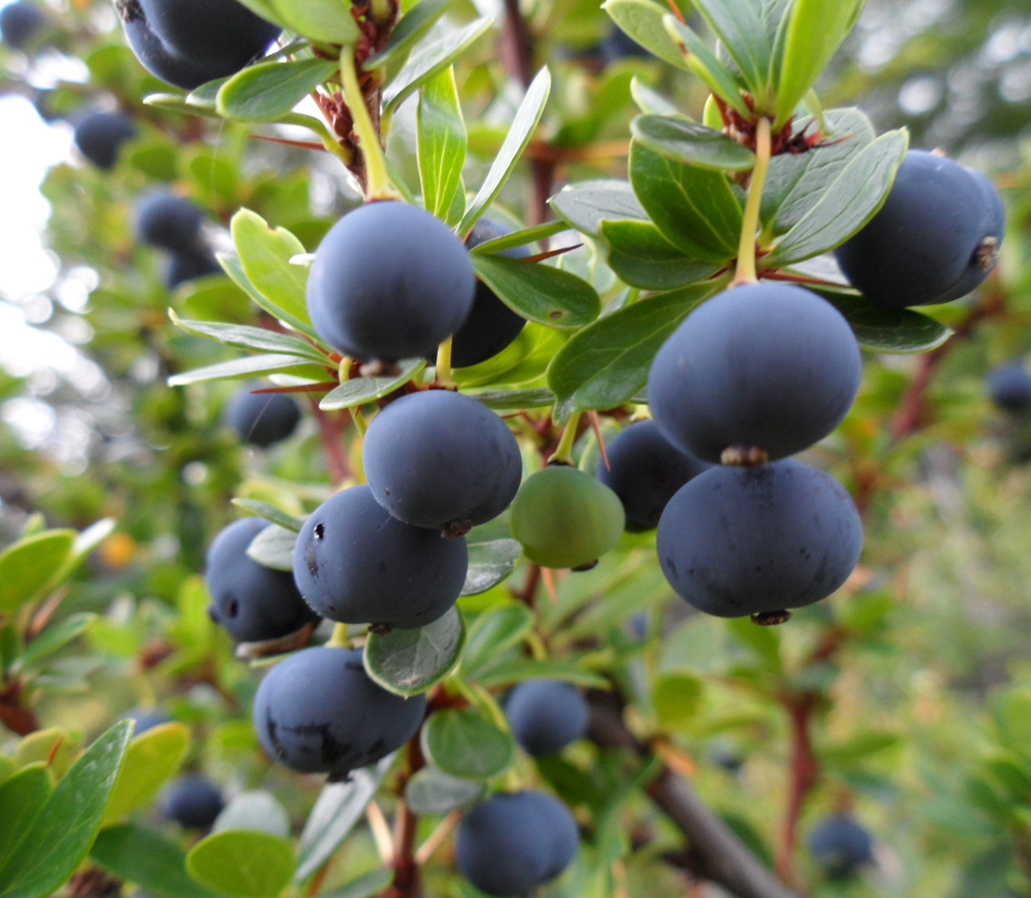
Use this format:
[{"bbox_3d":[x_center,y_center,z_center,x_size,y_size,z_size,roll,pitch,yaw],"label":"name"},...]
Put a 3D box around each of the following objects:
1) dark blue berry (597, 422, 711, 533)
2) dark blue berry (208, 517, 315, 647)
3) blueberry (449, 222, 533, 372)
[{"bbox_3d":[0.012,0.002,0.085,0.010,0.009,0.010,0,-3,0],"label":"dark blue berry"},{"bbox_3d":[-0.018,0.010,0.079,0.009,0.009,0.009,0,0,0],"label":"dark blue berry"},{"bbox_3d":[-0.004,-0.011,0.076,0.011,0.011,0.011,0,0,0],"label":"blueberry"}]

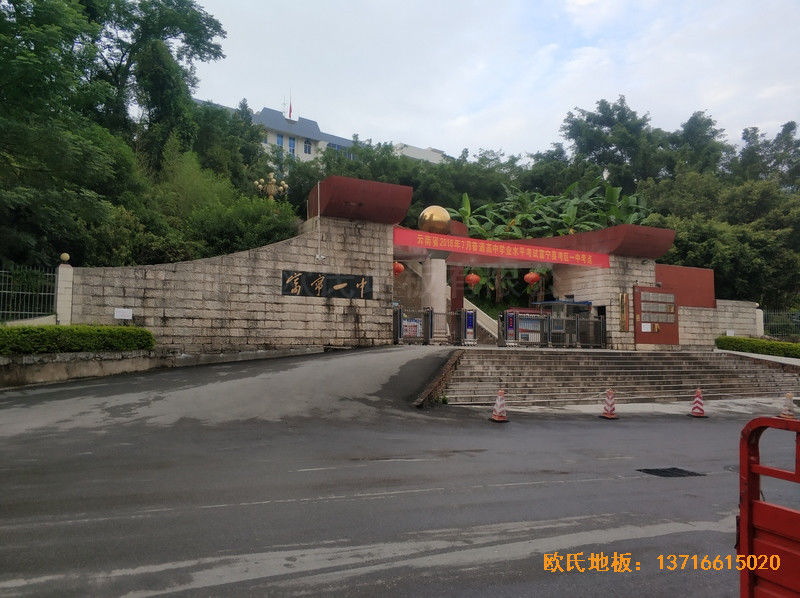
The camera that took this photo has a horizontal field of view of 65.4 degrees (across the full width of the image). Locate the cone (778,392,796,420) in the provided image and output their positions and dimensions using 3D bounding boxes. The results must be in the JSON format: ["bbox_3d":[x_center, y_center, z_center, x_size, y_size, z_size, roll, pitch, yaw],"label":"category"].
[{"bbox_3d":[9.600,2.656,15.400,0.390,0.670,0.390,1,-4,-10],"label":"cone"}]

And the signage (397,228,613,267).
[{"bbox_3d":[4.828,-2.029,26.007,12.226,0.750,0.100,3,-5,-34],"label":"signage"}]

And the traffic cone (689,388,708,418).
[{"bbox_3d":[7.036,2.460,14.700,0.390,0.690,0.390,1,-4,-10],"label":"traffic cone"}]

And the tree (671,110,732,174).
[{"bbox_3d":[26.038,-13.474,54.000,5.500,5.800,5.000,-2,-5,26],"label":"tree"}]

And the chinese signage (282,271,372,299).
[{"bbox_3d":[-2.464,-0.464,21.701,3.394,0.820,0.060,3,-5,-29],"label":"chinese signage"}]

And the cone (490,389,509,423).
[{"bbox_3d":[2.201,2.339,13.650,0.390,0.690,0.390,1,-4,-10],"label":"cone"}]

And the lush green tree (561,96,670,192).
[{"bbox_3d":[17.981,-12.808,52.000,9.200,8.400,8.000,-1,-5,19],"label":"lush green tree"}]

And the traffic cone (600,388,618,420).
[{"bbox_3d":[4.757,2.391,14.150,0.390,0.690,0.390,1,-4,-10],"label":"traffic cone"}]

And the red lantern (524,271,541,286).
[{"bbox_3d":[5.953,-0.921,28.000,0.710,0.710,0.710,-1,-4,12],"label":"red lantern"}]

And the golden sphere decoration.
[{"bbox_3d":[1.448,-3.246,26.000,1.310,1.310,1.310,0,-4,3],"label":"golden sphere decoration"}]

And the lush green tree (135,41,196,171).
[{"bbox_3d":[-13.170,-10.923,35.000,3.600,7.600,3.600,2,-5,-21],"label":"lush green tree"}]

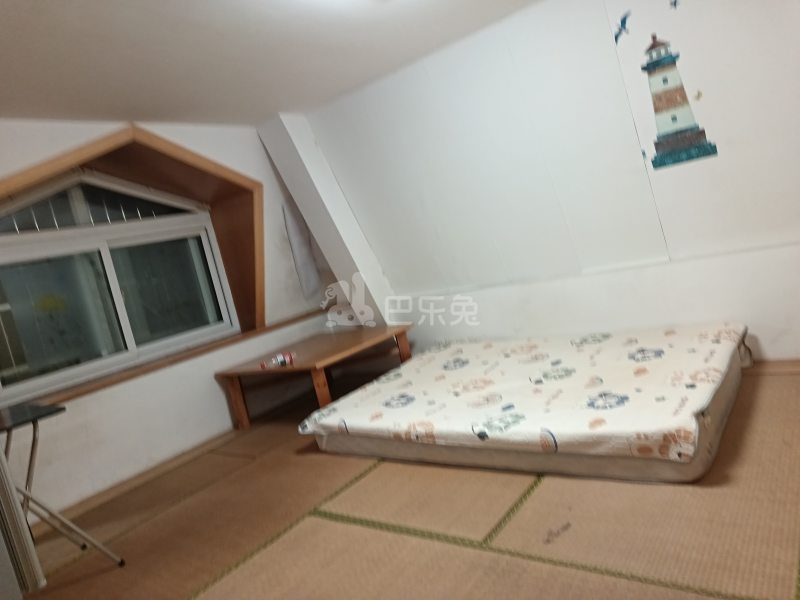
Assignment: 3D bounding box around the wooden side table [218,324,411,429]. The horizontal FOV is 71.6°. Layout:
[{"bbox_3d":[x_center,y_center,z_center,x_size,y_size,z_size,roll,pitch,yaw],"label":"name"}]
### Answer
[{"bbox_3d":[-0.569,0.570,4.100,1.050,0.450,1.010,-8,8,39],"label":"wooden side table"}]

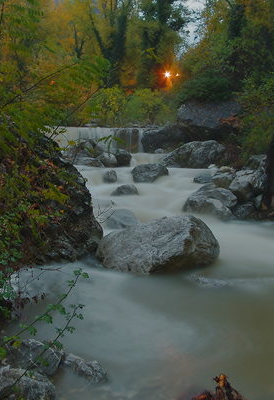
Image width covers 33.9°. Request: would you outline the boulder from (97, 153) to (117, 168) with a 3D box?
[{"bbox_3d":[-0.824,-1.107,12.600,0.553,0.440,0.470,0,8,0],"label":"boulder"}]

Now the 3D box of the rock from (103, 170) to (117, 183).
[{"bbox_3d":[-0.641,-0.558,10.900,0.335,0.308,0.285,0,8,0],"label":"rock"}]

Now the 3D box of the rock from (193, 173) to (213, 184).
[{"bbox_3d":[1.576,-0.496,10.600,0.477,0.295,0.382,0,8,0],"label":"rock"}]

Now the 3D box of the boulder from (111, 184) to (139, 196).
[{"bbox_3d":[-0.223,-0.203,8.686,0.556,0.204,0.445,0,11,-1],"label":"boulder"}]

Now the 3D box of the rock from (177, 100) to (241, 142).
[{"bbox_3d":[2.473,-2.693,15.500,2.119,1.409,1.589,0,8,0],"label":"rock"}]

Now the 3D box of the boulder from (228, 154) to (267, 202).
[{"bbox_3d":[2.270,-0.442,9.200,0.785,0.966,0.706,0,8,0],"label":"boulder"}]

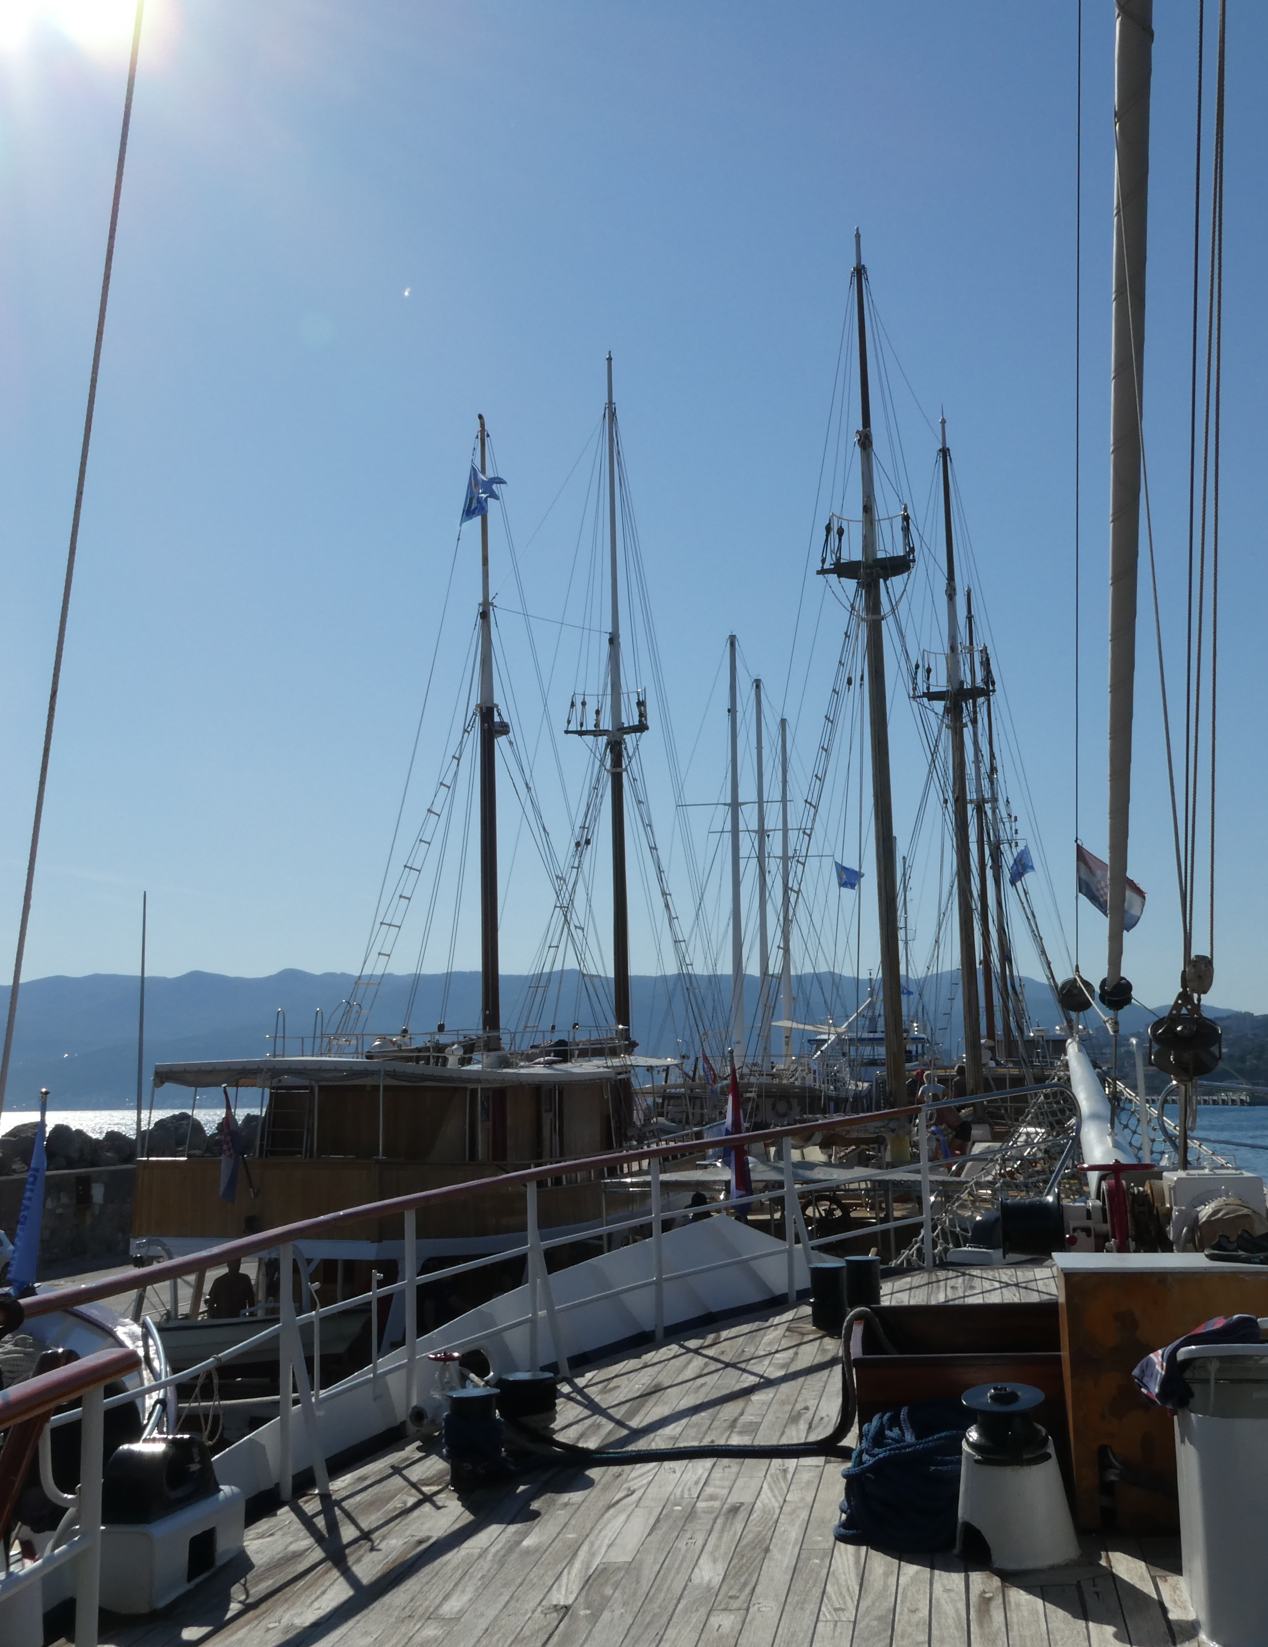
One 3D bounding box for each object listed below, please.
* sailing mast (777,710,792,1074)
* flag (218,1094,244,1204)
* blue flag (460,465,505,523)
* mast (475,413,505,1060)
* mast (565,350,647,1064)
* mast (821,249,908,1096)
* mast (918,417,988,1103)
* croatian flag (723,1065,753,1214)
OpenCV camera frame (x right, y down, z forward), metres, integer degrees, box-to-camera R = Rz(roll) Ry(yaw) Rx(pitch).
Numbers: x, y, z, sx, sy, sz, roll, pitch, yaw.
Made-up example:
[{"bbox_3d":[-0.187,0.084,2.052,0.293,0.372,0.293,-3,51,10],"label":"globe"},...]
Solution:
[{"bbox_3d":[6.537,3.059,76.454,0.380,15.691,0.360,-2,-9,15],"label":"sailing mast"},{"bbox_3d":[-5.026,4.053,22.146,0.321,1.369,0.300,-1,-9,0],"label":"flag"},{"bbox_3d":[-2.791,-6.071,32.656,0.820,1.072,0.400,1,-9,-10],"label":"blue flag"},{"bbox_3d":[-2.703,-1.349,32.616,0.450,12.962,0.450,-5,-9,18],"label":"mast"},{"bbox_3d":[-0.394,-2.373,40.369,1.750,17.439,0.800,-4,-9,18],"label":"mast"},{"bbox_3d":[4.783,-2.812,34.862,1.750,18.862,1.000,-4,-9,18],"label":"mast"},{"bbox_3d":[8.037,-1.607,43.779,1.800,17.727,1.000,-4,-9,18],"label":"mast"},{"bbox_3d":[1.295,3.937,22.155,0.385,1.862,0.350,-1,-9,0],"label":"croatian flag"}]

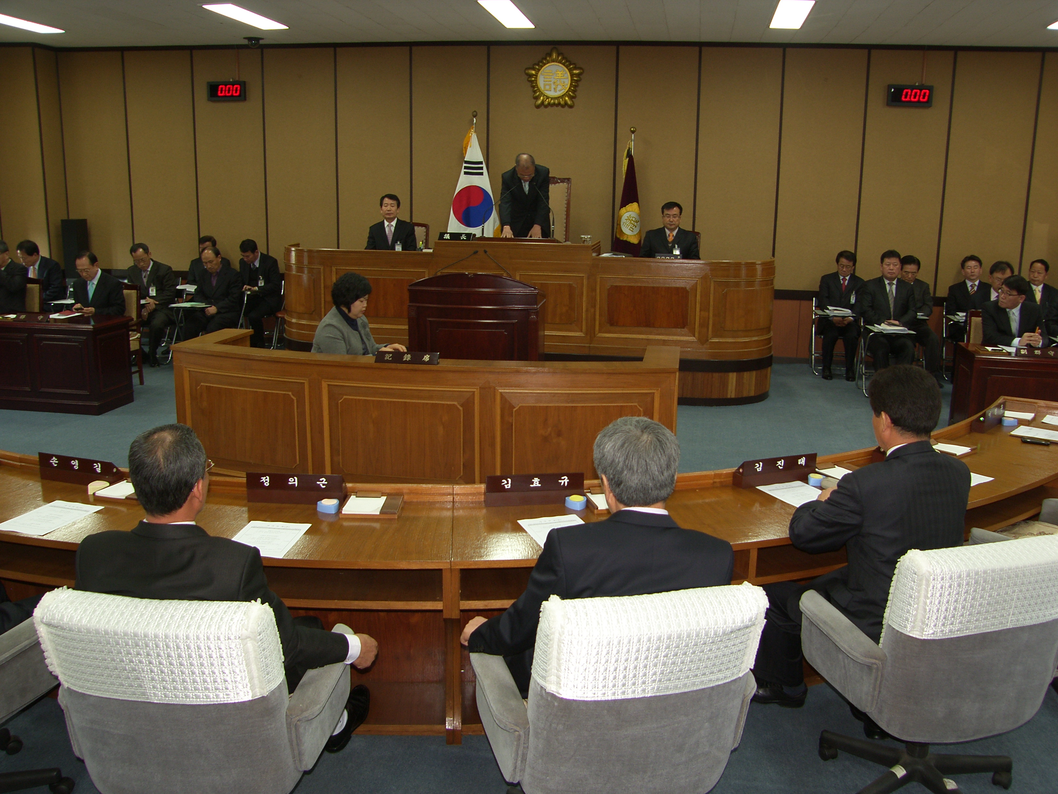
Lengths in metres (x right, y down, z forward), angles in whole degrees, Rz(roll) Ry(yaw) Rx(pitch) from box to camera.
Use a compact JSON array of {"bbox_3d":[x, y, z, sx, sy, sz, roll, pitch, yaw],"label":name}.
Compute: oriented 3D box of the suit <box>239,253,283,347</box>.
[{"bbox_3d":[-3.103,-1.134,9.882,0.510,1.050,0.620,4,13,12],"label":"suit"}]

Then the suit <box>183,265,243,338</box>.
[{"bbox_3d":[-3.288,-0.911,9.008,0.520,1.000,0.650,2,13,3],"label":"suit"}]

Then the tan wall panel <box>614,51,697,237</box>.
[{"bbox_3d":[1.383,-2.519,9.416,0.864,2.554,0.050,3,12,7],"label":"tan wall panel"}]

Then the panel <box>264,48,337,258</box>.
[{"bbox_3d":[-2.547,-2.595,9.525,0.826,2.491,0.050,3,13,7],"label":"panel"}]

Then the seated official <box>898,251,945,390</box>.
[{"bbox_3d":[3.965,-0.822,8.898,0.520,1.290,0.780,3,13,7],"label":"seated official"}]

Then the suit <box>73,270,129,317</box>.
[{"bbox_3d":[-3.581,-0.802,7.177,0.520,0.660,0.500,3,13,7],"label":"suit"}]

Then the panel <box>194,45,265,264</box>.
[{"bbox_3d":[-3.378,-2.630,9.642,0.826,2.491,0.050,3,13,7],"label":"panel"}]

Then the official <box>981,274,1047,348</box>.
[{"bbox_3d":[3.538,-0.286,6.332,0.580,1.220,0.760,3,13,7],"label":"official"}]

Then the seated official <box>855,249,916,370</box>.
[{"bbox_3d":[3.395,-0.728,8.182,0.560,1.341,0.750,3,12,7],"label":"seated official"}]

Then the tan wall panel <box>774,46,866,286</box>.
[{"bbox_3d":[3.130,-2.422,9.207,0.860,2.554,0.050,3,12,7],"label":"tan wall panel"}]

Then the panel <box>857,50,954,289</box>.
[{"bbox_3d":[3.991,-2.371,9.112,0.863,2.554,0.050,3,12,7],"label":"panel"}]

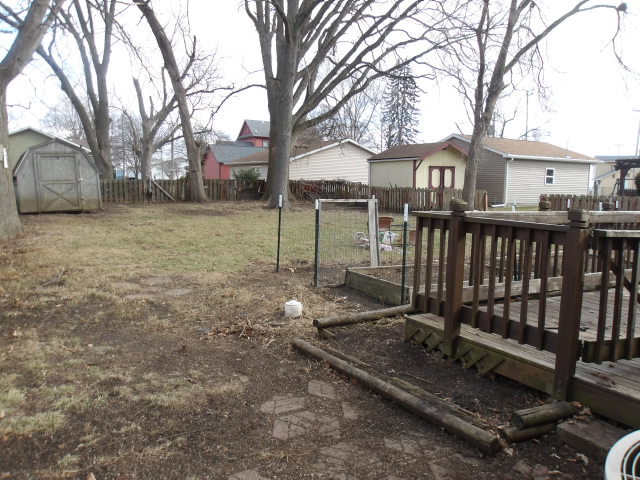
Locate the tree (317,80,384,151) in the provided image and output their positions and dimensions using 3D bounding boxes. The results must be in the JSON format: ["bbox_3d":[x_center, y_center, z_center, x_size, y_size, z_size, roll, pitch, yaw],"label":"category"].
[{"bbox_3d":[2.759,-10.140,48.682,6.540,10.480,6.540,1,7,0],"label":"tree"}]

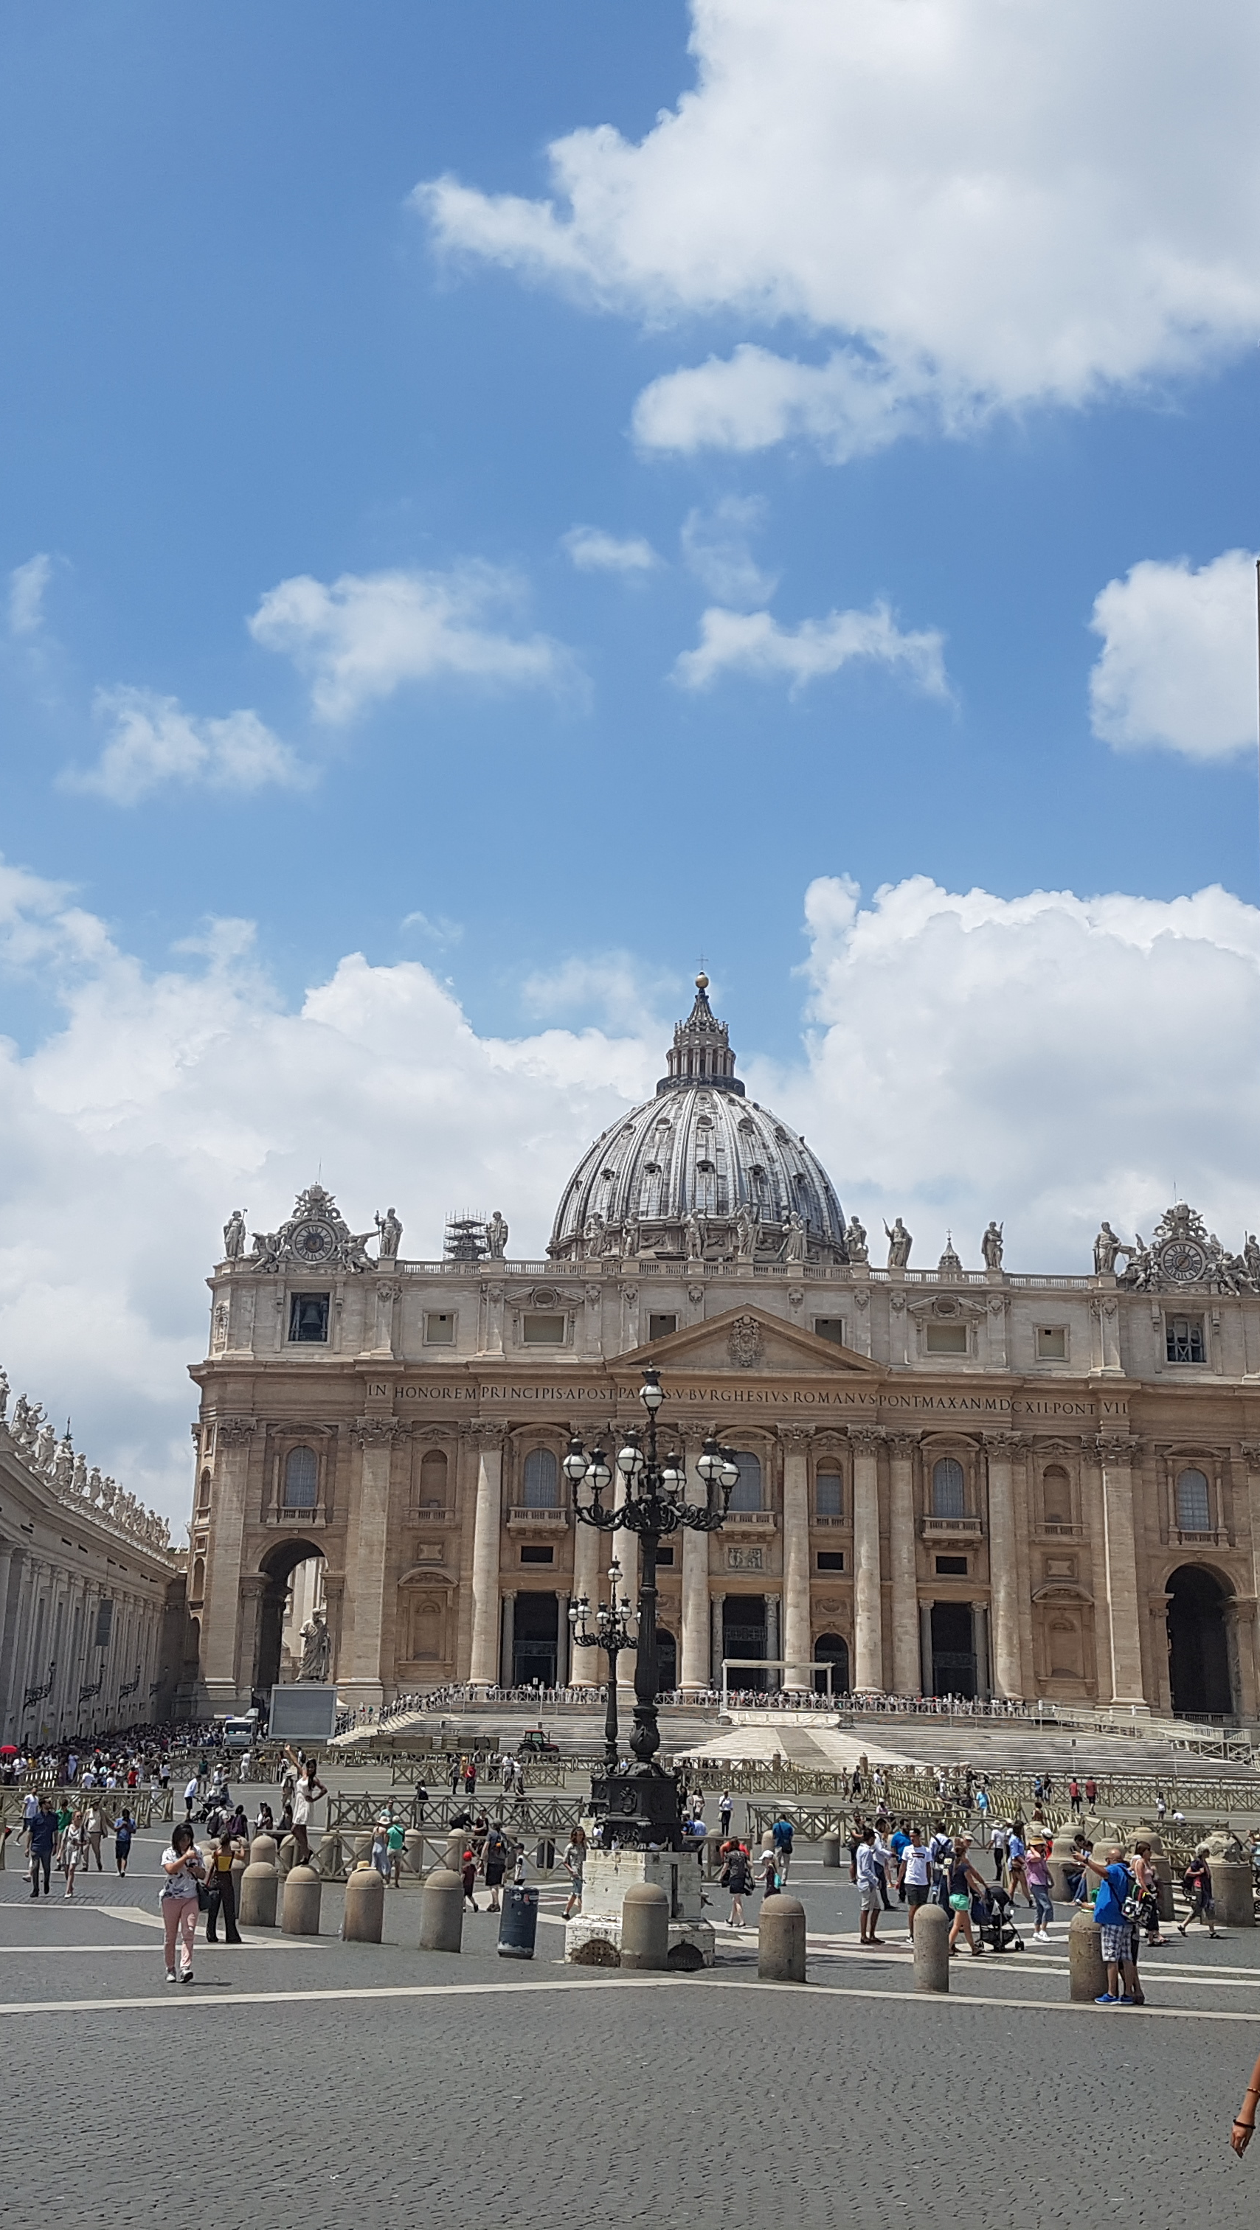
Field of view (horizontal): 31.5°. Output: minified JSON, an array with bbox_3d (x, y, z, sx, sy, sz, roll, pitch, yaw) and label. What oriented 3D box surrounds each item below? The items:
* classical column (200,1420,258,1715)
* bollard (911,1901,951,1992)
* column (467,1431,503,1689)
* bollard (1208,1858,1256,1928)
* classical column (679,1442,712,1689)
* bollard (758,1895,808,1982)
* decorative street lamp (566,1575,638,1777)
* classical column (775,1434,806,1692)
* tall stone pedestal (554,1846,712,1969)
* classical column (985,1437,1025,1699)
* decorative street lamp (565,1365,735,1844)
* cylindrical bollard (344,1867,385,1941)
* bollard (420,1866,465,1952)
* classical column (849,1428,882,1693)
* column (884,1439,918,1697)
[{"bbox_3d":[-42.659,47.469,237.123,4.000,30.400,2.600,2,-15,-1],"label":"classical column"},{"bbox_3d":[3.654,10.137,27.178,0.460,0.976,0.460,-1,-16,7],"label":"bollard"},{"bbox_3d":[-15.178,46.958,238.627,3.300,28.100,3.300,2,-15,-1],"label":"column"},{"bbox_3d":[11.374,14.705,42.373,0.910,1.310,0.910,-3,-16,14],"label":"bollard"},{"bbox_3d":[7.027,46.914,237.959,3.200,28.044,3.200,2,-16,-1],"label":"classical column"},{"bbox_3d":[1.888,10.200,27.665,0.600,1.009,0.600,0,-16,4],"label":"bollard"},{"bbox_3d":[-0.455,14.663,57.382,2.200,6.250,2.200,1,-16,0],"label":"decorative street lamp"},{"bbox_3d":[17.979,47.038,237.958,3.200,28.040,3.200,2,-16,-1],"label":"classical column"},{"bbox_3d":[0.182,10.302,29.102,1.420,1.429,1.420,-14,-23,43],"label":"tall stone pedestal"},{"bbox_3d":[39.124,46.783,231.493,3.400,27.364,3.200,2,-16,0],"label":"classical column"},{"bbox_3d":[0.225,6.465,29.784,2.200,6.265,2.200,1,-16,0],"label":"decorative street lamp"},{"bbox_3d":[-3.986,11.888,33.583,0.580,1.035,0.580,3,-16,-6],"label":"cylindrical bollard"},{"bbox_3d":[-2.605,11.151,31.309,0.580,1.064,0.580,3,-16,-4],"label":"bollard"},{"bbox_3d":[25.523,47.099,237.941,3.200,27.914,3.200,2,-16,-1],"label":"classical column"},{"bbox_3d":[29.497,48.288,239.059,3.300,28.300,3.300,2,-15,-1],"label":"column"}]

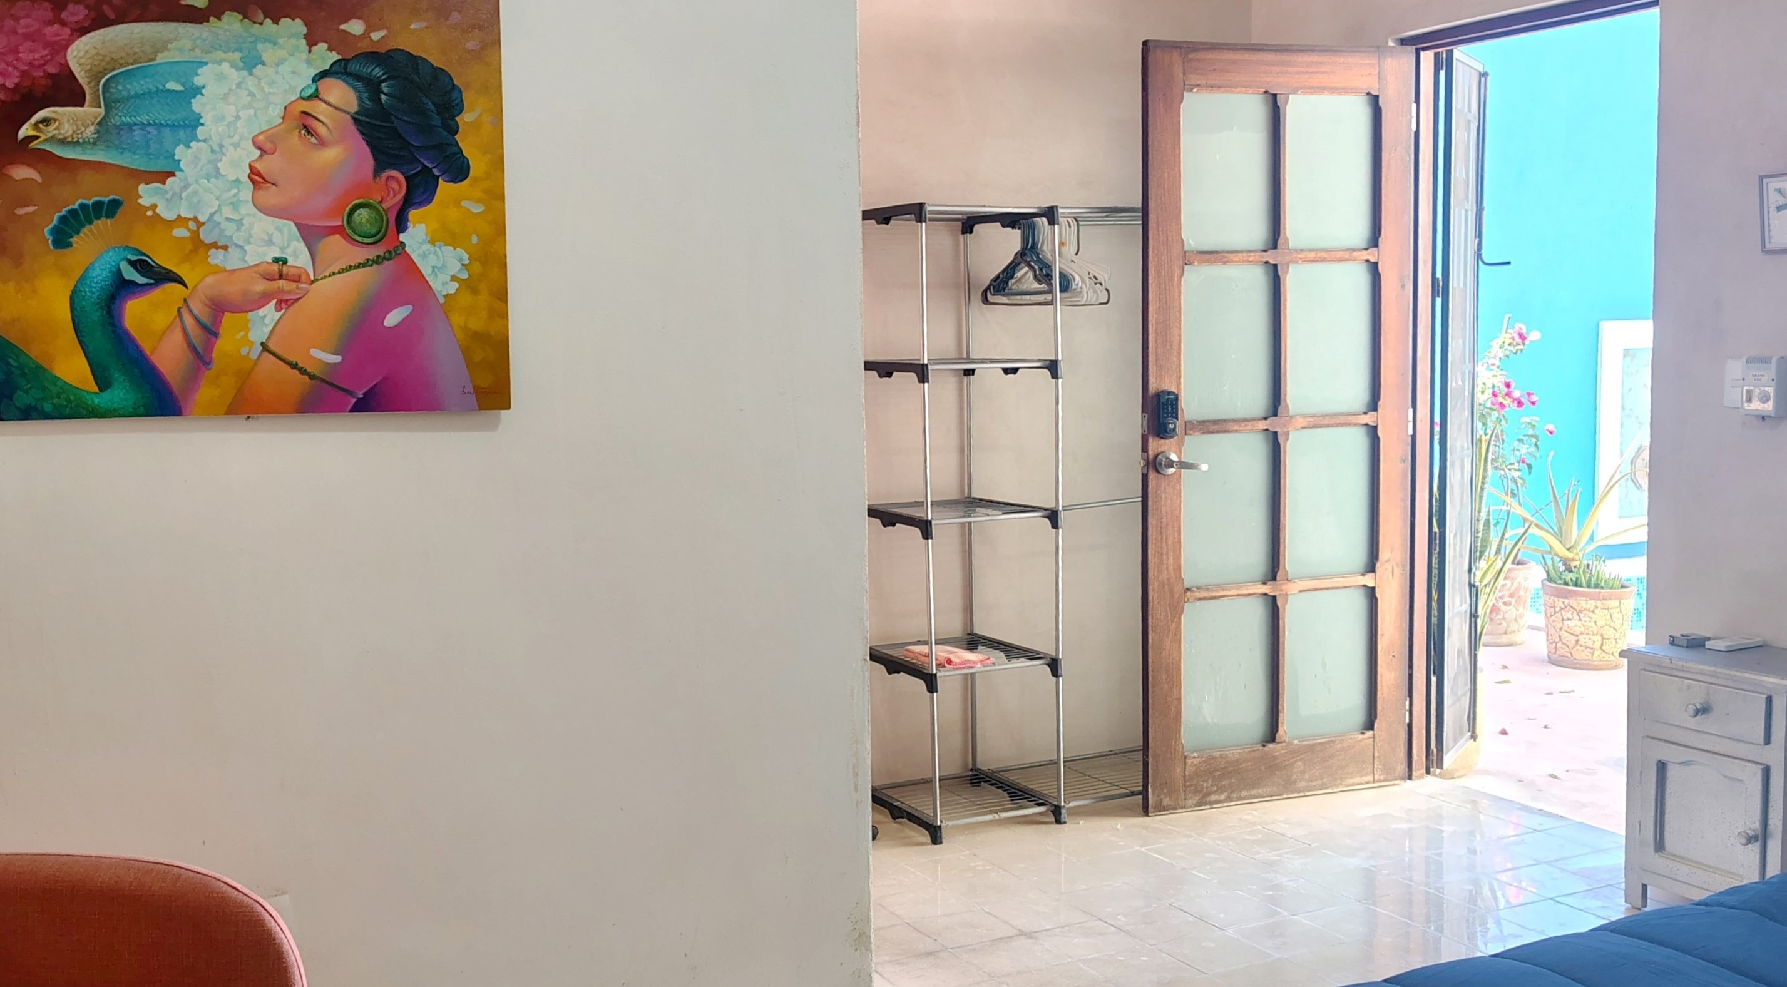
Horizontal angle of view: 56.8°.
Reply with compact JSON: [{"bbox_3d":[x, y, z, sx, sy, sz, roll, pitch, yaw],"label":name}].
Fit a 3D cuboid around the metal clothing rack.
[{"bbox_3d":[0.487,0.051,4.953,1.160,1.735,0.500,-3,4,-27],"label":"metal clothing rack"}]

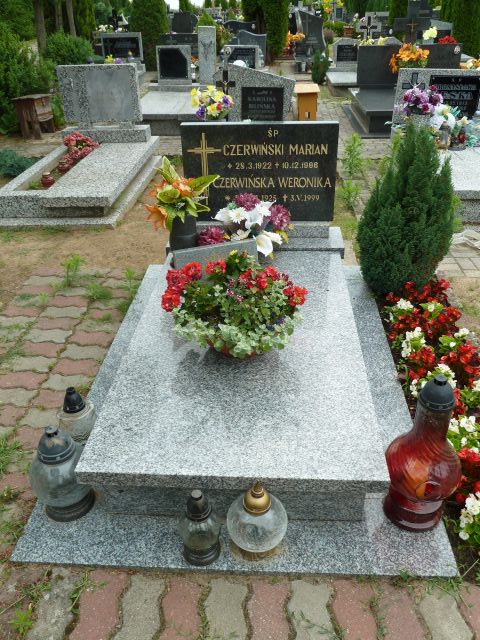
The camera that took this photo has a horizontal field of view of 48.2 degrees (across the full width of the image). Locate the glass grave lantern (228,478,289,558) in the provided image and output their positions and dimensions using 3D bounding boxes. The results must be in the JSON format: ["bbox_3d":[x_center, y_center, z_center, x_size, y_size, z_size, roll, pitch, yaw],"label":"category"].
[{"bbox_3d":[0.047,0.520,1.462,0.165,0.260,0.165,0,32,4],"label":"glass grave lantern"}]

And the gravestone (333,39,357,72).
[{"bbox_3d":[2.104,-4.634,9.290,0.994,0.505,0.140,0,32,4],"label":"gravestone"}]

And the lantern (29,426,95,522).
[{"bbox_3d":[-0.519,0.433,1.552,0.180,0.290,0.180,0,31,4],"label":"lantern"}]

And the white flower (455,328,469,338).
[{"bbox_3d":[0.926,0.057,2.243,0.060,0.040,0.050,0,31,4],"label":"white flower"}]

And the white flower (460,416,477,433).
[{"bbox_3d":[0.714,0.326,1.675,0.050,0.050,0.050,0,32,4],"label":"white flower"}]

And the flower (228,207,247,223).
[{"bbox_3d":[-0.013,-0.534,2.729,0.085,0.075,0.050,0,31,4],"label":"flower"}]

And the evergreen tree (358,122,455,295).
[{"bbox_3d":[0.836,-0.557,2.673,0.470,0.830,0.470,0,32,4],"label":"evergreen tree"}]

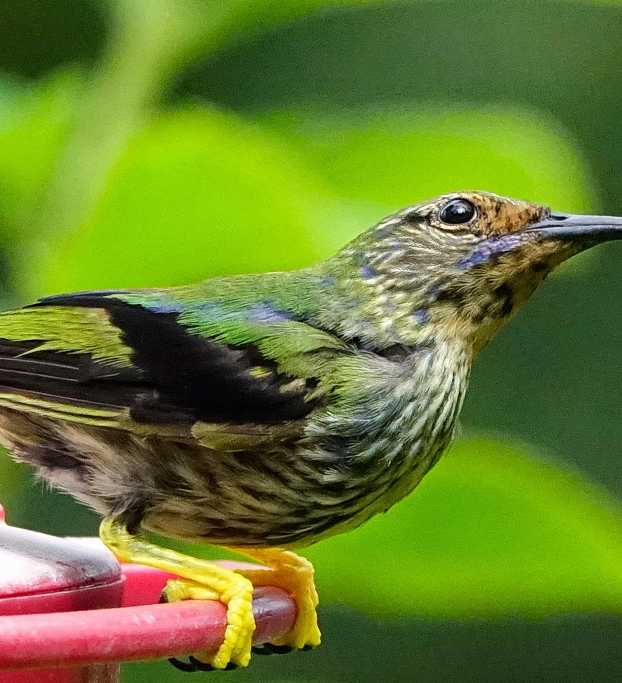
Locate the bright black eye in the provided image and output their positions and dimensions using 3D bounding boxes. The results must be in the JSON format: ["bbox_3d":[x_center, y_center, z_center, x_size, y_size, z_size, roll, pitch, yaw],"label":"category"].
[{"bbox_3d":[0.016,-0.014,1.174,0.004,0.003,0.003,-1,8,-9],"label":"bright black eye"}]

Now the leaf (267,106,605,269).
[{"bbox_3d":[0.016,-0.020,1.420,0.046,0.025,0.015,0,8,0],"label":"leaf"}]

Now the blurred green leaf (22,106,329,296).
[{"bbox_3d":[-0.018,-0.018,1.380,0.042,0.027,0.015,0,8,0],"label":"blurred green leaf"}]

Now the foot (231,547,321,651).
[{"bbox_3d":[-0.004,0.029,1.194,0.011,0.011,0.007,2,8,13],"label":"foot"}]

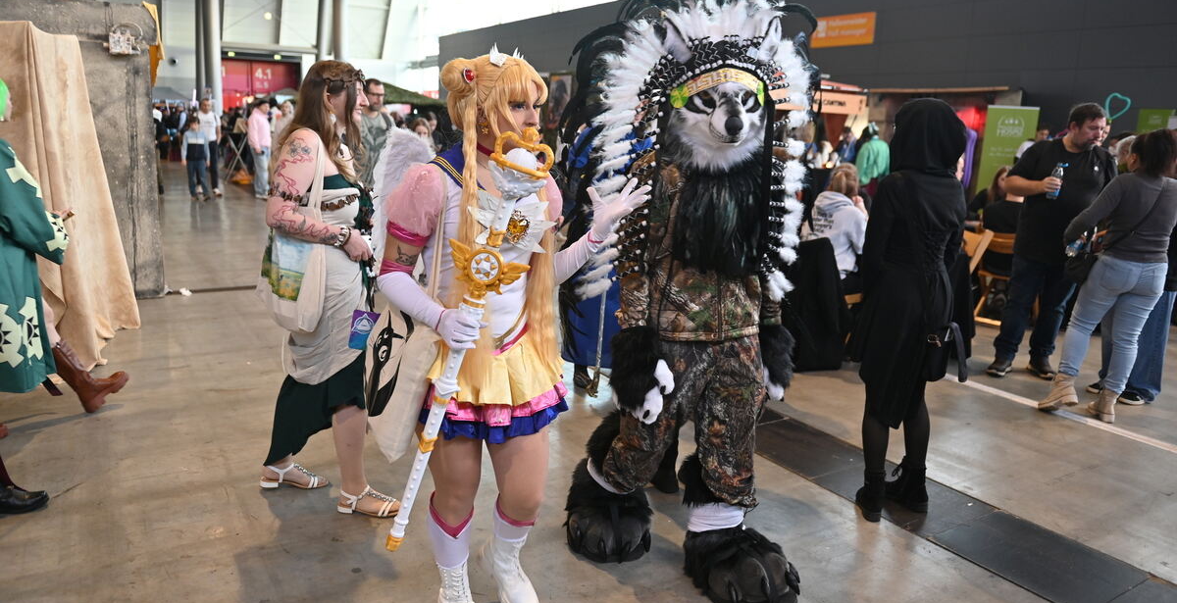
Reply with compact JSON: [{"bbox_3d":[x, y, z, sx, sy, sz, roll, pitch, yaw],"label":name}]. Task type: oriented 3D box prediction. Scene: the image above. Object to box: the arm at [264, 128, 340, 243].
[{"bbox_3d":[-0.983,-0.393,2.709,0.290,0.410,0.170,3,12,2],"label":"arm"}]

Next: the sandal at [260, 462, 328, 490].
[{"bbox_3d":[-1.274,0.740,3.413,0.270,0.100,0.095,0,13,-7],"label":"sandal"}]

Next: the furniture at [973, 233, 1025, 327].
[{"bbox_3d":[3.617,-0.198,6.540,0.480,0.790,0.450,-9,17,-39],"label":"furniture"}]

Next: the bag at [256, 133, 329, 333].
[{"bbox_3d":[-1.042,-0.229,2.745,0.290,0.710,0.160,3,12,5],"label":"bag"}]

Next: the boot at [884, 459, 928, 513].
[{"bbox_3d":[1.346,0.753,3.405,0.105,0.210,0.275,-6,15,-30],"label":"boot"}]

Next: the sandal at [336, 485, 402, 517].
[{"bbox_3d":[-0.855,0.784,3.107,0.265,0.110,0.090,3,12,4],"label":"sandal"}]

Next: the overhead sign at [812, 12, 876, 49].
[{"bbox_3d":[7.349,-7.857,22.748,0.050,0.837,2.243,-7,15,-32],"label":"overhead sign"}]

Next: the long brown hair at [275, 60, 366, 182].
[{"bbox_3d":[-1.018,-0.679,2.965,0.310,0.450,0.250,-2,13,-15],"label":"long brown hair"}]

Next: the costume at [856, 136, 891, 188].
[{"bbox_3d":[4.315,-2.111,11.823,0.580,0.760,0.380,0,13,-11],"label":"costume"}]

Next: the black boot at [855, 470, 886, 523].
[{"bbox_3d":[1.200,0.765,3.336,0.105,0.210,0.275,4,13,10],"label":"black boot"}]

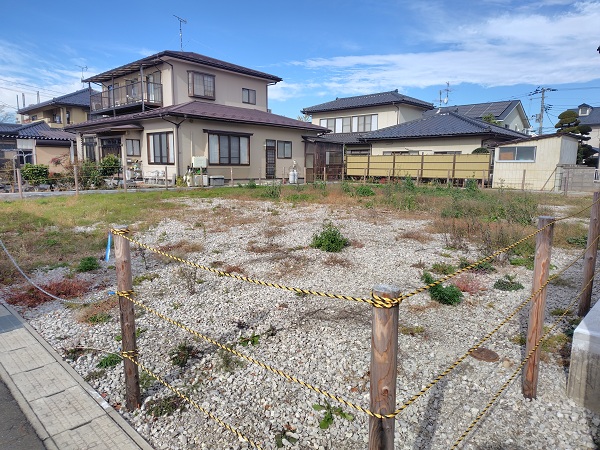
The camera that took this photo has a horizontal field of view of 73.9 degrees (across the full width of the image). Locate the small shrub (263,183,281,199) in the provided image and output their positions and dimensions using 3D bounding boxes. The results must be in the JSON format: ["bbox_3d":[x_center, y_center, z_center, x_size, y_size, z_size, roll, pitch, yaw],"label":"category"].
[{"bbox_3d":[-1.065,-1.299,14.887,0.674,0.574,0.597,0,8,-4],"label":"small shrub"}]

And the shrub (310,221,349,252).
[{"bbox_3d":[0.489,0.170,6.536,0.626,0.459,0.544,1,8,4],"label":"shrub"}]

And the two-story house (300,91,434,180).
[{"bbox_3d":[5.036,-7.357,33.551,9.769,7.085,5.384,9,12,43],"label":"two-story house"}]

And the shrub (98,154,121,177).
[{"bbox_3d":[-8.505,-2.656,17.800,1.000,1.000,0.950,-4,9,-25],"label":"shrub"}]

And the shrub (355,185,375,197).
[{"bbox_3d":[2.350,-1.274,14.491,0.780,0.430,0.700,1,9,9],"label":"shrub"}]

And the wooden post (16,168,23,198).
[{"bbox_3d":[-8.682,-1.281,12.361,0.090,0.930,0.090,-6,10,-35],"label":"wooden post"}]

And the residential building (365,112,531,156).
[{"bbox_3d":[9.820,-5.716,29.074,9.600,4.800,7.200,7,11,40],"label":"residential building"}]

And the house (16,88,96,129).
[{"bbox_3d":[-19.431,-8.786,37.879,9.398,8.197,9.000,8,12,42],"label":"house"}]

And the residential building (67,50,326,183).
[{"bbox_3d":[-6.354,-6.151,24.709,11.500,7.000,11.000,7,11,40],"label":"residential building"}]

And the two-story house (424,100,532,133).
[{"bbox_3d":[18.817,-9.628,45.489,10.600,7.800,10.200,7,11,40],"label":"two-story house"}]

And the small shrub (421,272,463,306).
[{"bbox_3d":[1.472,0.649,4.118,0.430,0.260,0.380,3,9,20],"label":"small shrub"}]

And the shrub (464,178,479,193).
[{"bbox_3d":[8.187,-1.886,18.976,0.668,0.648,0.594,4,9,23],"label":"shrub"}]

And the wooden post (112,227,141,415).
[{"bbox_3d":[-1.010,0.558,2.339,0.090,1.099,0.090,-4,9,-24],"label":"wooden post"}]

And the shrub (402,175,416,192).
[{"bbox_3d":[5.126,-1.941,18.588,0.655,0.819,0.582,3,9,15],"label":"shrub"}]

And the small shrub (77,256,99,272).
[{"bbox_3d":[-2.710,0.491,5.093,0.290,0.170,0.270,-5,10,-28],"label":"small shrub"}]

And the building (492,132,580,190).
[{"bbox_3d":[13.013,-3.446,22.031,3.276,2.895,3.897,9,12,44],"label":"building"}]

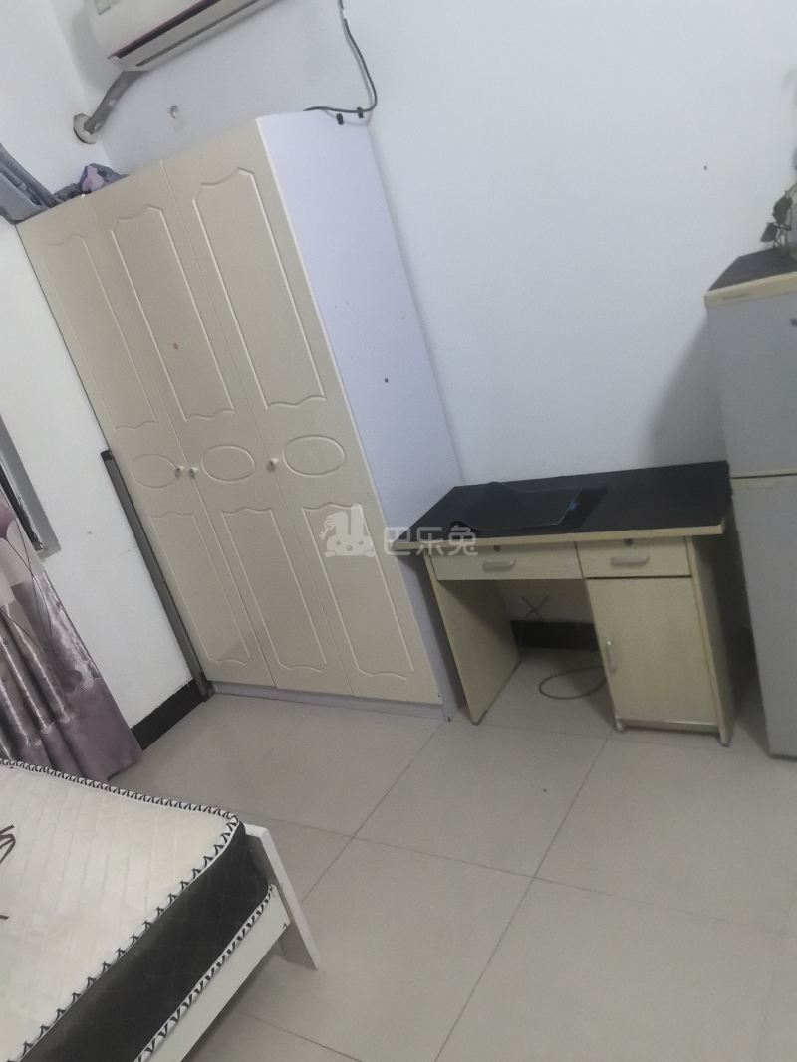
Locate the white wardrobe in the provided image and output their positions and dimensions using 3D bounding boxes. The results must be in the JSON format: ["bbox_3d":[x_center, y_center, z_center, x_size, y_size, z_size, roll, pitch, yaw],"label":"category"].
[{"bbox_3d":[-0.464,-0.315,3.150,1.203,2.021,0.532,-2,24,35],"label":"white wardrobe"}]

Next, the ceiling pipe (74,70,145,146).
[{"bbox_3d":[-1.079,-1.613,3.123,0.365,0.188,0.112,-3,24,35],"label":"ceiling pipe"}]

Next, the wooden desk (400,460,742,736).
[{"bbox_3d":[0.624,0.232,2.744,1.026,0.709,0.477,-4,23,33],"label":"wooden desk"}]

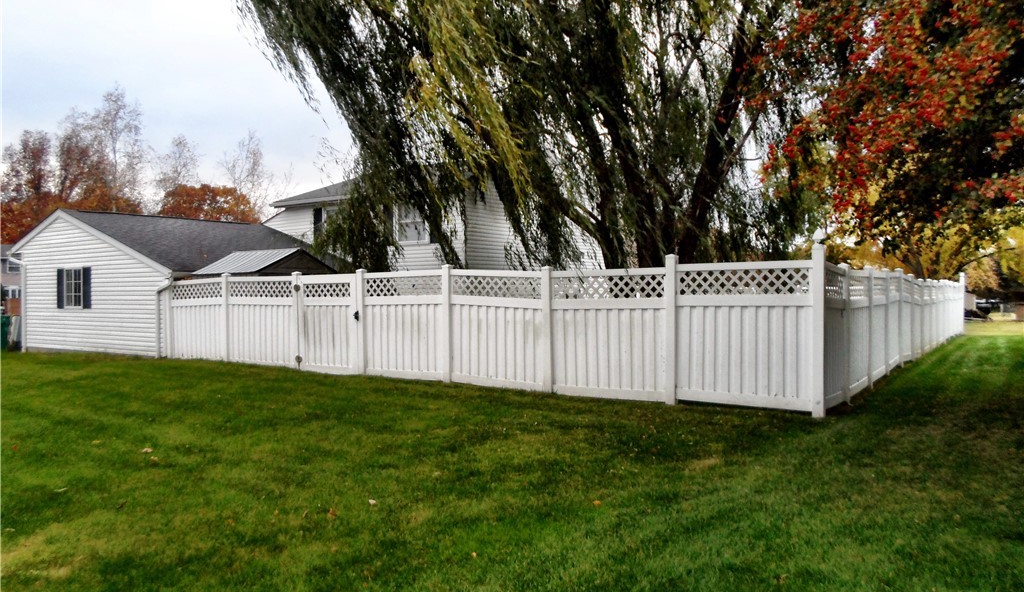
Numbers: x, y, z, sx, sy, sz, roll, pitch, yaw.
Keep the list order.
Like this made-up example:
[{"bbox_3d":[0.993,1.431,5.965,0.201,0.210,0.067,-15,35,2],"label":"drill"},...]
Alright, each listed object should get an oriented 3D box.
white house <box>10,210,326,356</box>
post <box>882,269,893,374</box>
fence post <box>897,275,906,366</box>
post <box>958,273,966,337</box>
[{"bbox_3d":[-9.700,-0.450,22.450,8.600,3.920,6.500,0,0,34],"label":"white house"},{"bbox_3d":[7.045,0.492,13.900,0.140,2.000,0.140,0,0,35],"label":"post"},{"bbox_3d":[8.095,0.473,15.400,0.140,2.030,0.140,0,0,35],"label":"fence post"},{"bbox_3d":[17.240,0.314,28.300,0.140,2.400,0.140,0,0,35],"label":"post"}]

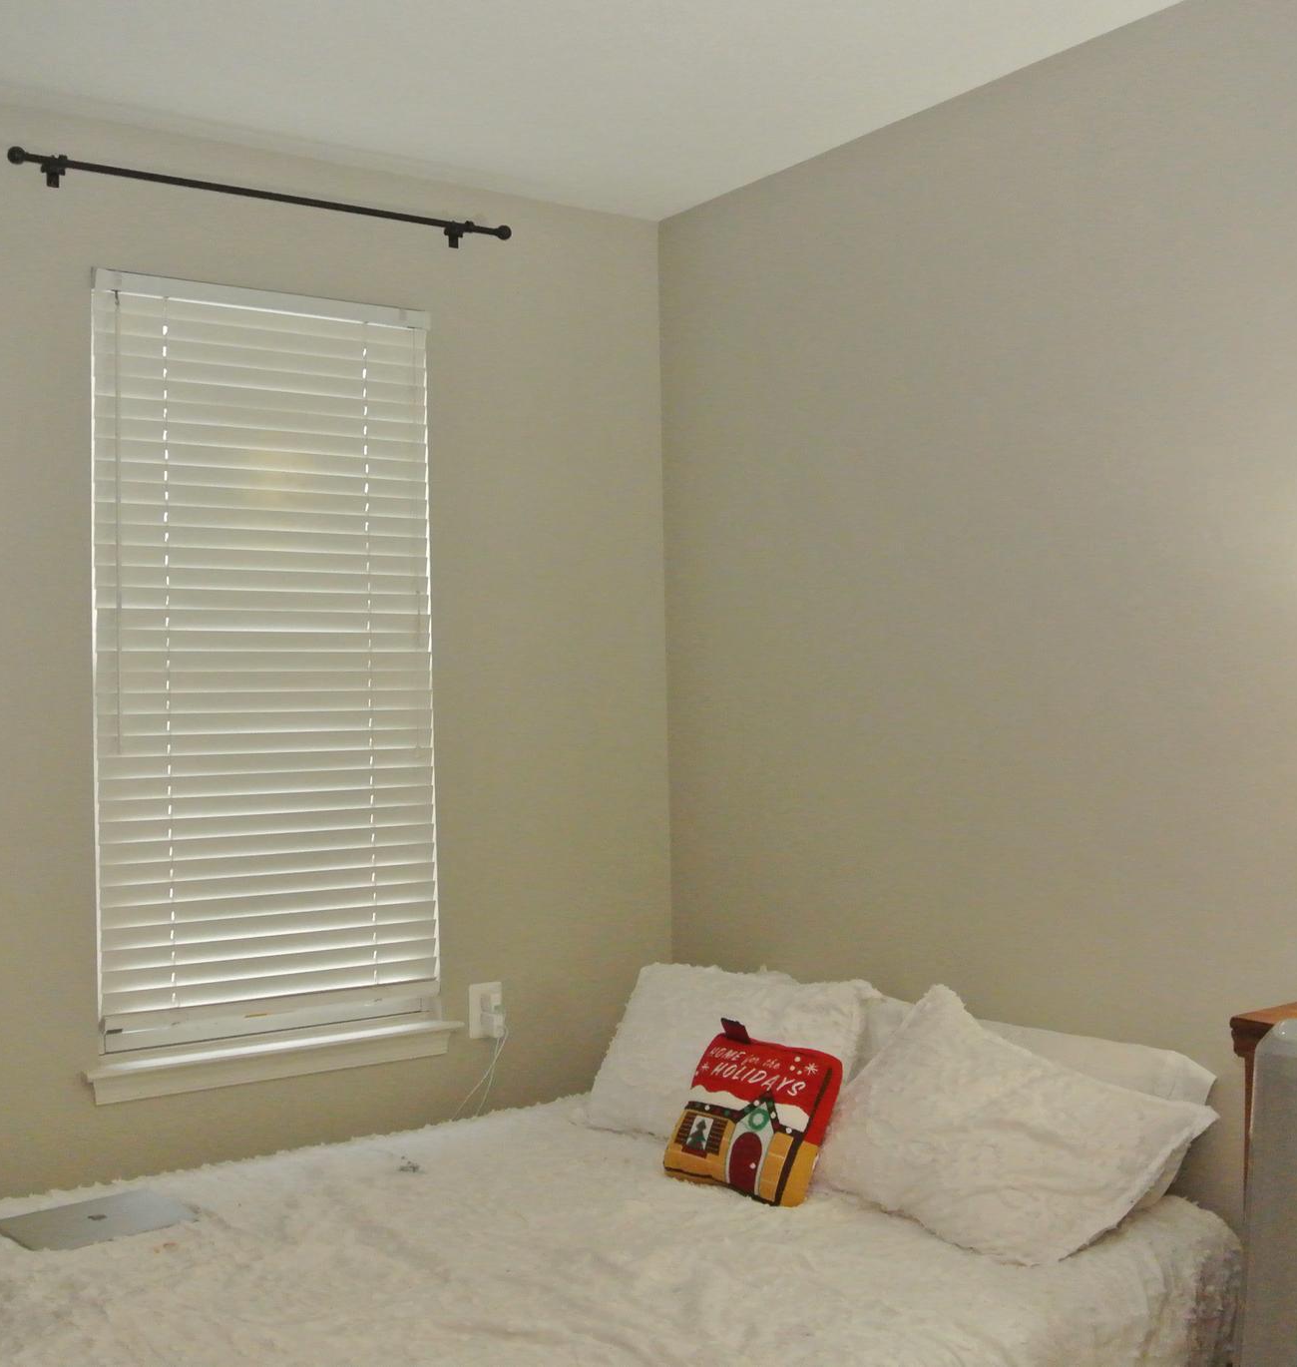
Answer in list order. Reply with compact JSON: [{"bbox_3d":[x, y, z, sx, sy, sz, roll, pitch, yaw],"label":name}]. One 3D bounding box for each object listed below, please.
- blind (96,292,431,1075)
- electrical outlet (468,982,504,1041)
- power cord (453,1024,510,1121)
[{"bbox_3d":[-0.802,-0.063,3.303,0.742,1.573,0.060,0,-1,-32],"label":"blind"},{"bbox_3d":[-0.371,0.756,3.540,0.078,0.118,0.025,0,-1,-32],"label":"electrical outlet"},{"bbox_3d":[-0.379,0.884,3.487,0.125,0.215,0.070,0,-1,-32],"label":"power cord"}]

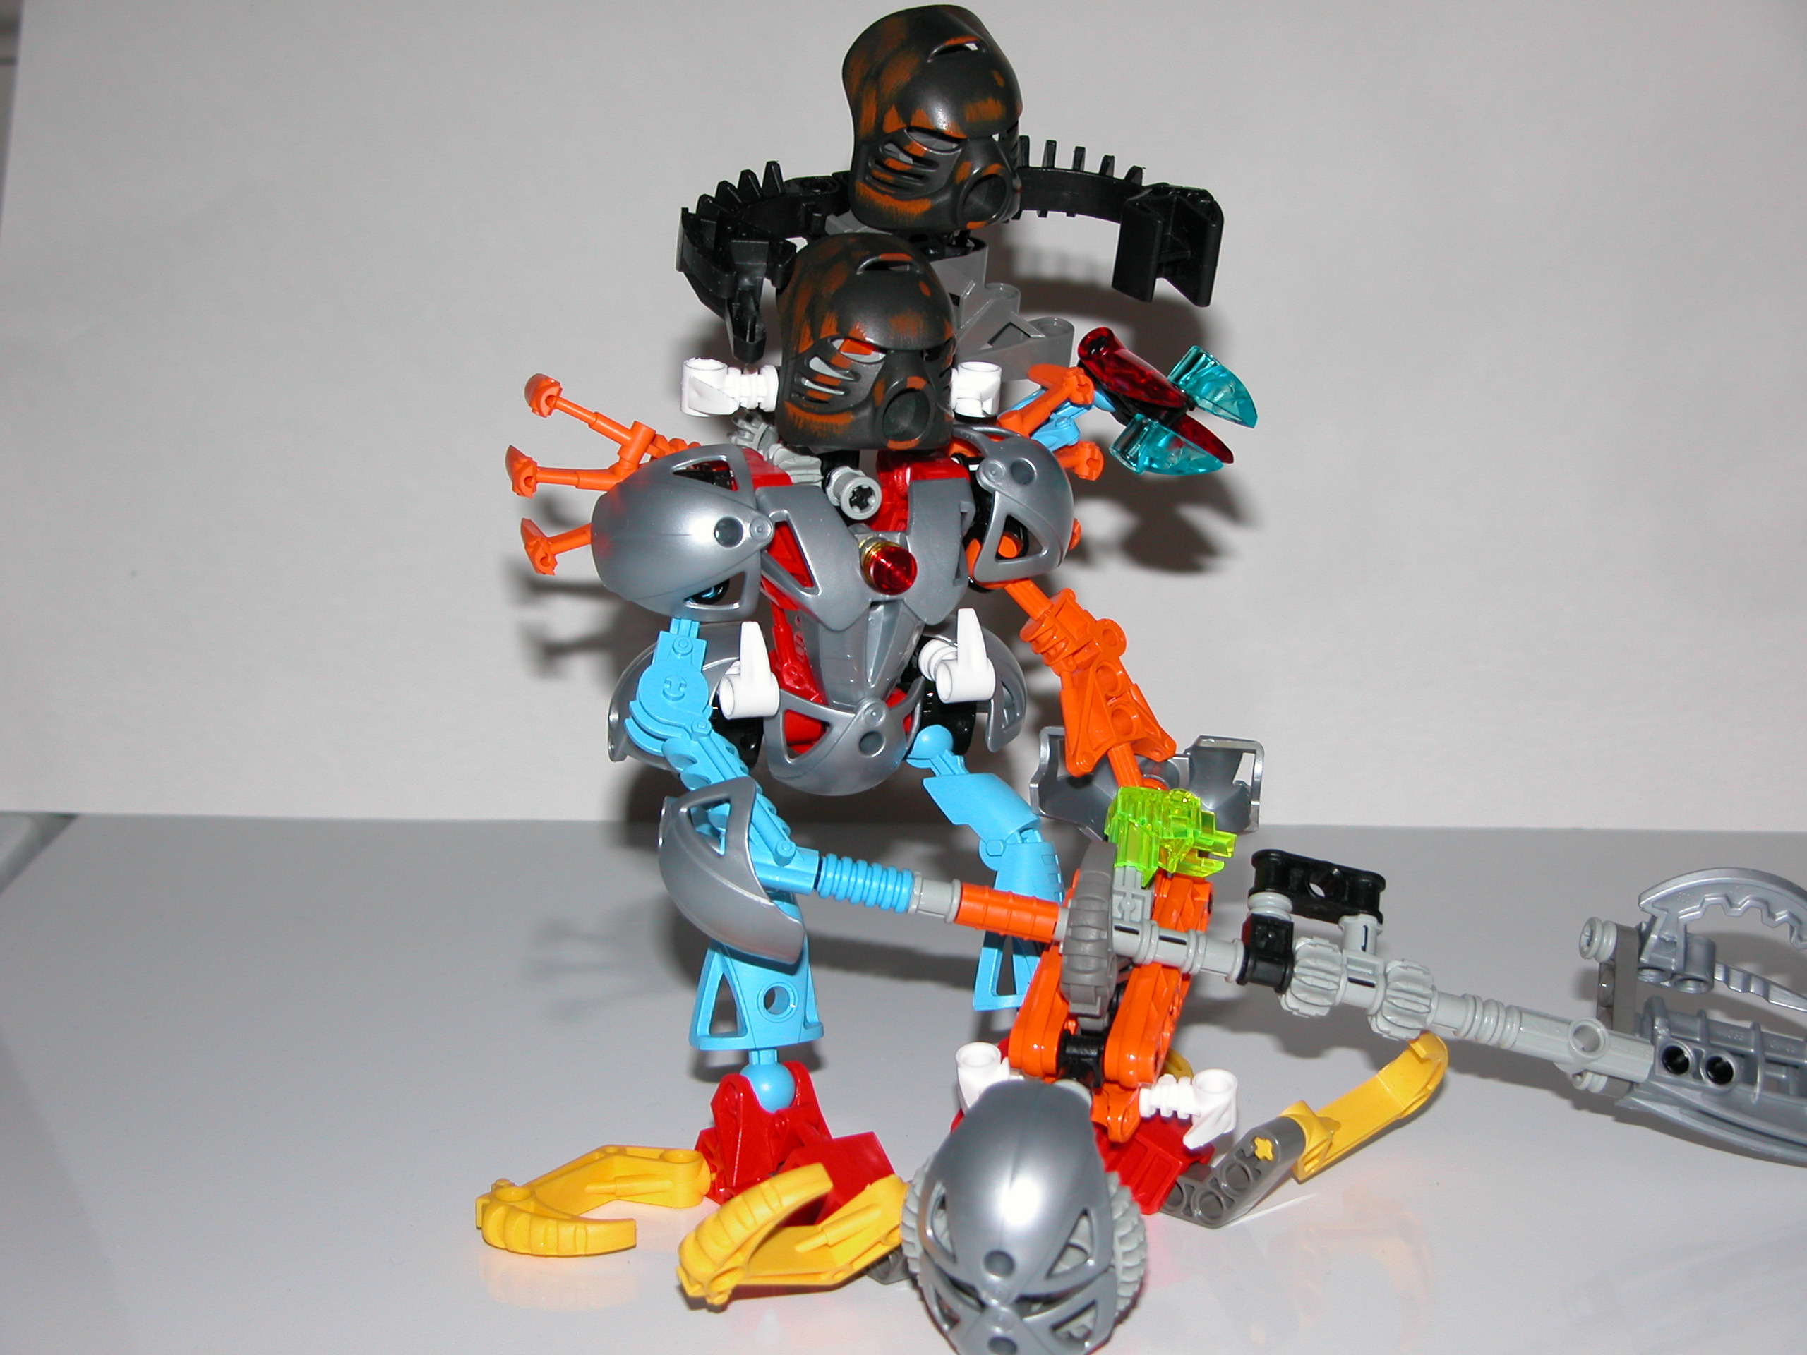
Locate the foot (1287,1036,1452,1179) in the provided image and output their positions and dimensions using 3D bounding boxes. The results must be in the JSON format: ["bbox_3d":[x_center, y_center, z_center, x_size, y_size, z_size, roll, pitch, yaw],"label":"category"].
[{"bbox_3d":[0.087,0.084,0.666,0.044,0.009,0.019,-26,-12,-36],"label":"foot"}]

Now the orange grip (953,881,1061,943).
[{"bbox_3d":[0.017,0.039,0.570,0.016,0.007,0.007,12,-28,-8],"label":"orange grip"}]

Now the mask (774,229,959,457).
[{"bbox_3d":[-0.006,-0.057,0.590,0.029,0.036,0.025,-5,25,-19],"label":"mask"}]

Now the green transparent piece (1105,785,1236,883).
[{"bbox_3d":[0.045,0.027,0.584,0.021,0.014,0.012,12,57,-8],"label":"green transparent piece"}]

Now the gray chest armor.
[{"bbox_3d":[-0.012,-0.012,0.613,0.080,0.058,0.044,-5,17,-19],"label":"gray chest armor"}]

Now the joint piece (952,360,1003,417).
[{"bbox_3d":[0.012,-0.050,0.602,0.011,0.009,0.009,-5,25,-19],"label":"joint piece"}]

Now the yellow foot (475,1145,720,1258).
[{"bbox_3d":[-0.054,0.092,0.608,0.039,0.009,0.033,2,14,9],"label":"yellow foot"}]

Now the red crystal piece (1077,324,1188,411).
[{"bbox_3d":[0.041,-0.056,0.622,0.022,0.009,0.009,34,0,9],"label":"red crystal piece"}]

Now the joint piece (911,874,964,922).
[{"bbox_3d":[0.005,0.039,0.603,0.008,0.007,0.007,12,0,5],"label":"joint piece"}]

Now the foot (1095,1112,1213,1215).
[{"bbox_3d":[0.036,0.081,0.654,0.029,0.024,0.042,-7,16,-26],"label":"foot"}]

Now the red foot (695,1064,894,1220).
[{"bbox_3d":[-0.022,0.084,0.641,0.029,0.024,0.039,-4,15,-16],"label":"red foot"}]

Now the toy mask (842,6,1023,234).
[{"bbox_3d":[0.004,-0.095,0.592,0.028,0.036,0.024,-7,33,-27],"label":"toy mask"}]

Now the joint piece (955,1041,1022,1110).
[{"bbox_3d":[0.017,0.069,0.568,0.018,0.009,0.015,6,27,0],"label":"joint piece"}]

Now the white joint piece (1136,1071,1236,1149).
[{"bbox_3d":[0.047,0.072,0.568,0.018,0.009,0.015,6,27,0],"label":"white joint piece"}]

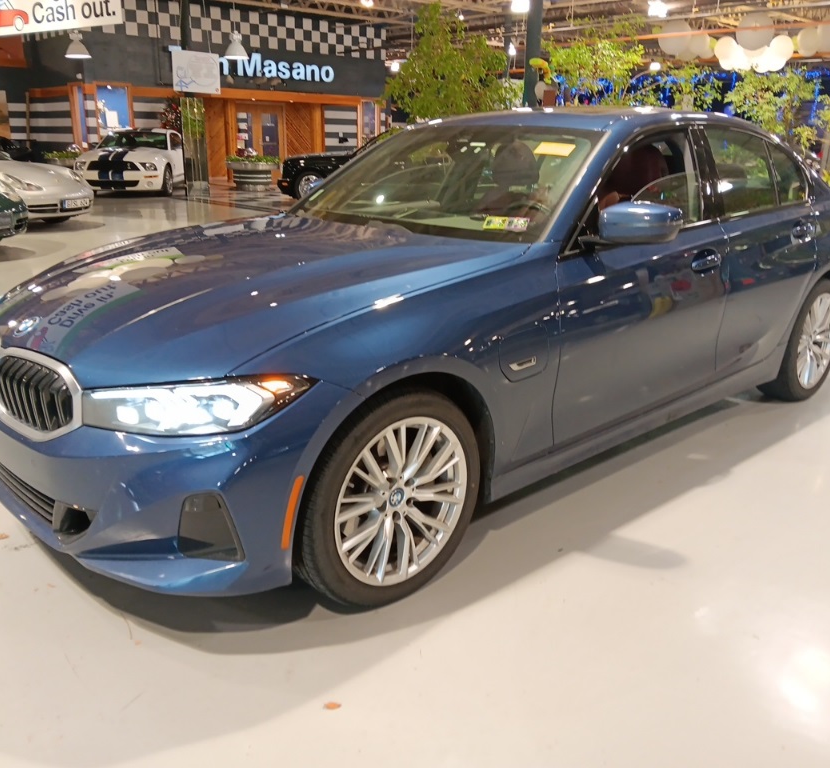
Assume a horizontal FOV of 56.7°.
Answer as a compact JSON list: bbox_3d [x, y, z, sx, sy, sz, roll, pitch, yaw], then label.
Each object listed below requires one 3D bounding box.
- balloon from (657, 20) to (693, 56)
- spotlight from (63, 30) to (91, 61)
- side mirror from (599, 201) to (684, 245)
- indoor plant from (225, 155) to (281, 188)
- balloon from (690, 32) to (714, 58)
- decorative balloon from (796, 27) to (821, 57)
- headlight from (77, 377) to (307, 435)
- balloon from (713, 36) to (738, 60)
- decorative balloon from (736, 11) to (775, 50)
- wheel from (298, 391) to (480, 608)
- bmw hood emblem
[{"bbox_3d":[6.198,-8.233,18.300,0.790,0.800,0.790,6,18,16],"label":"balloon"},{"bbox_3d":[-6.577,-6.621,15.000,0.485,0.540,0.485,-6,19,-21],"label":"spotlight"},{"bbox_3d":[0.748,-0.540,2.560,0.175,0.140,0.225,-15,23,-40],"label":"side mirror"},{"bbox_3d":[-4.165,-5.421,19.533,1.320,0.920,1.320,-3,18,-11],"label":"indoor plant"},{"bbox_3d":[7.239,-8.570,19.500,0.590,0.602,0.590,6,19,18],"label":"balloon"},{"bbox_3d":[9.102,-7.871,17.700,0.600,0.612,0.600,9,19,24],"label":"decorative balloon"},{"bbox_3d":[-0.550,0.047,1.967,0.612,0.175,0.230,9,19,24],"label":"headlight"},{"bbox_3d":[7.723,-8.332,19.100,0.560,0.571,0.560,7,19,19],"label":"balloon"},{"bbox_3d":[8.387,-8.708,19.000,0.860,0.877,0.860,8,19,21],"label":"decorative balloon"},{"bbox_3d":[-0.097,0.312,2.252,0.660,0.660,0.225,-15,23,-40],"label":"wheel"},{"bbox_3d":[-1.124,-0.161,2.208,0.082,0.012,0.082,19,58,45],"label":"bmw hood emblem"}]

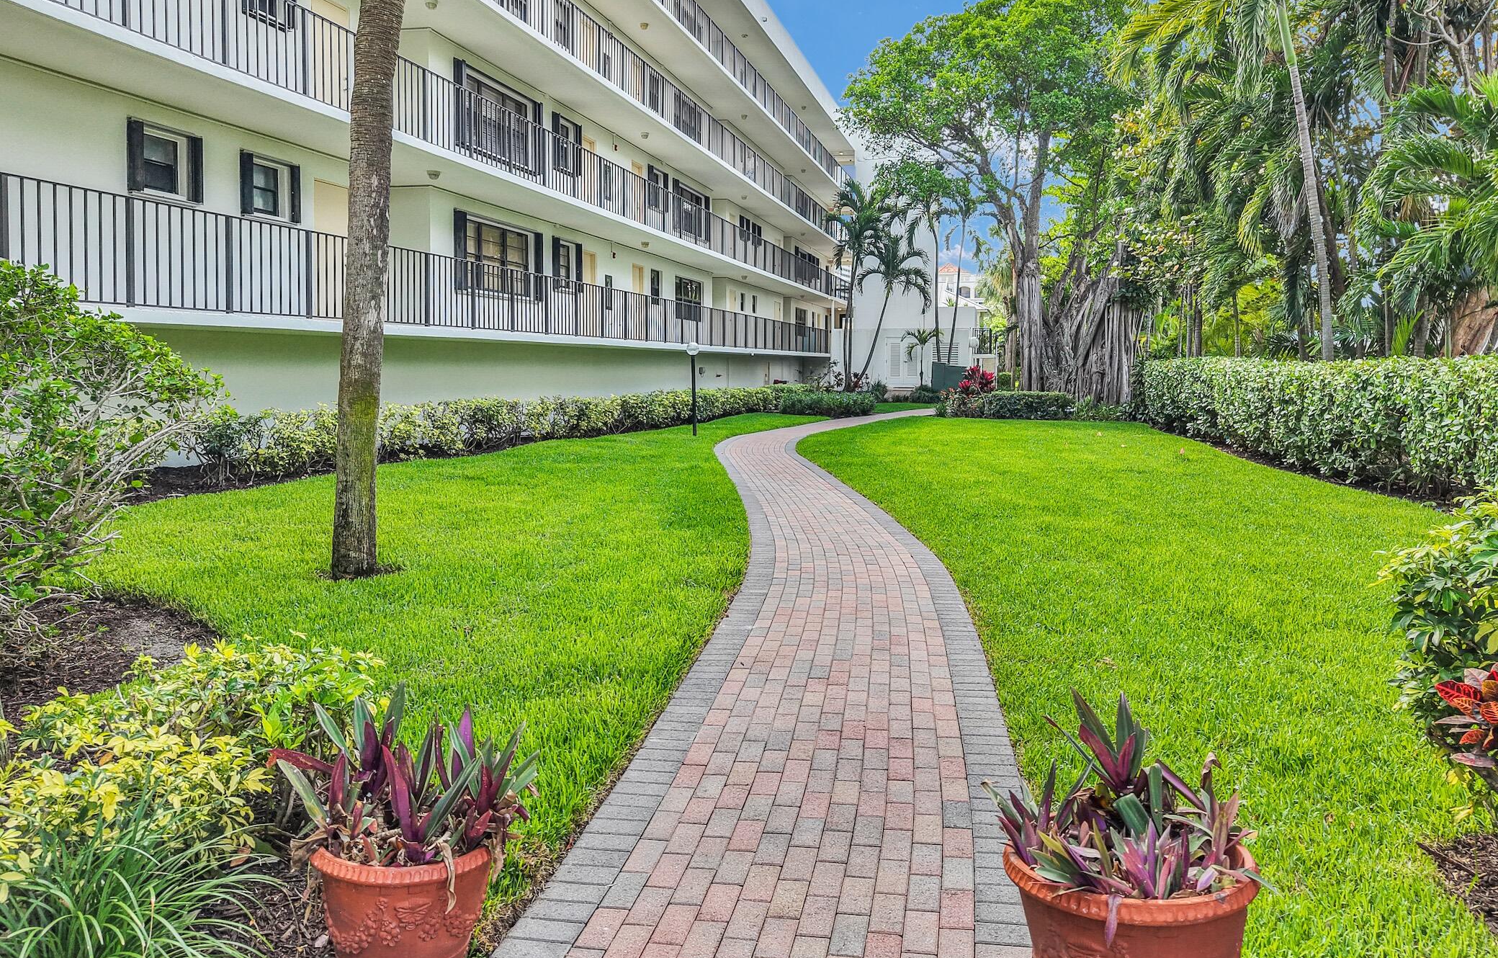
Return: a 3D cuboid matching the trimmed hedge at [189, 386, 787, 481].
[{"bbox_3d":[-3.350,-1.650,26.471,1.100,0.920,26.000,2,6,17],"label":"trimmed hedge"}]

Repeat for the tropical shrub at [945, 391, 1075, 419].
[{"bbox_3d":[8.000,-2.246,32.240,4.000,0.920,1.200,2,6,15],"label":"tropical shrub"}]

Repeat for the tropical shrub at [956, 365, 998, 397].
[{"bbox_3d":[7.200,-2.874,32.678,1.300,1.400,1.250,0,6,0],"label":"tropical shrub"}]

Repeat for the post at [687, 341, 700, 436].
[{"bbox_3d":[-1.270,-2.030,24.019,0.300,2.180,0.300,0,6,0],"label":"post"}]

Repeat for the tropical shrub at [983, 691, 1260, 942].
[{"bbox_3d":[0.845,0.711,2.366,0.570,0.420,0.560,2,6,20],"label":"tropical shrub"}]

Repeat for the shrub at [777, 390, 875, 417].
[{"bbox_3d":[2.500,-2.329,33.136,3.200,0.900,1.400,1,6,6],"label":"shrub"}]

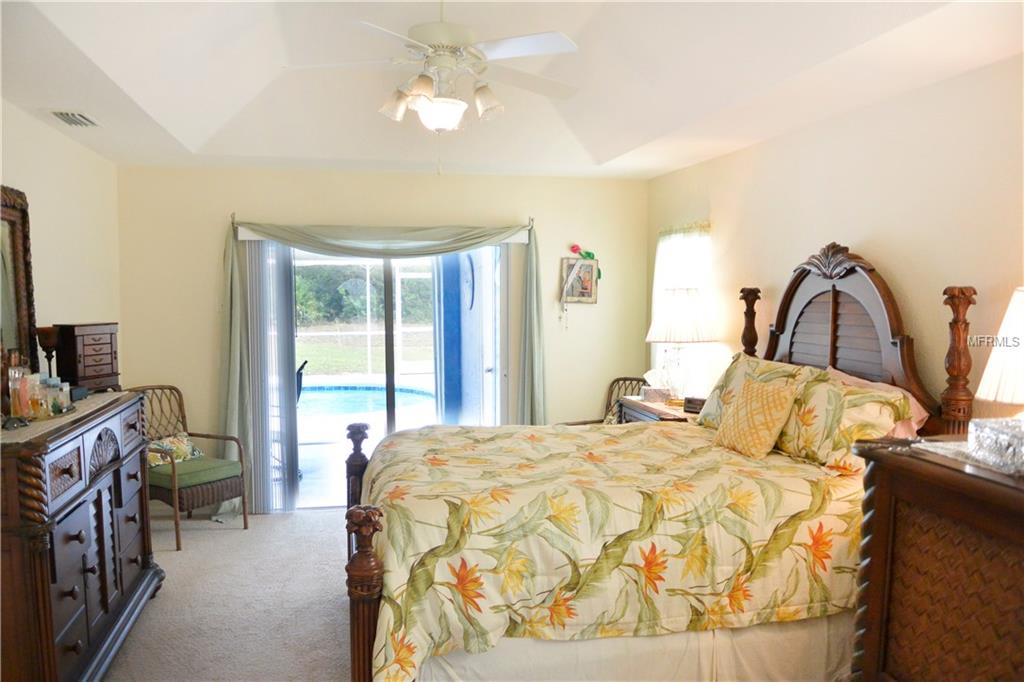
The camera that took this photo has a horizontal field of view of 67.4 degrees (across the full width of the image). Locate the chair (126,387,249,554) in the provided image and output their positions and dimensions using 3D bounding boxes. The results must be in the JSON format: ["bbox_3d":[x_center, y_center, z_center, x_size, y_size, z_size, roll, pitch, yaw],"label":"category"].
[{"bbox_3d":[-2.176,0.803,5.121,0.610,0.965,0.560,2,5,32],"label":"chair"}]

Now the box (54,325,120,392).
[{"bbox_3d":[-2.215,0.094,4.008,0.193,0.358,0.235,2,5,31],"label":"box"}]

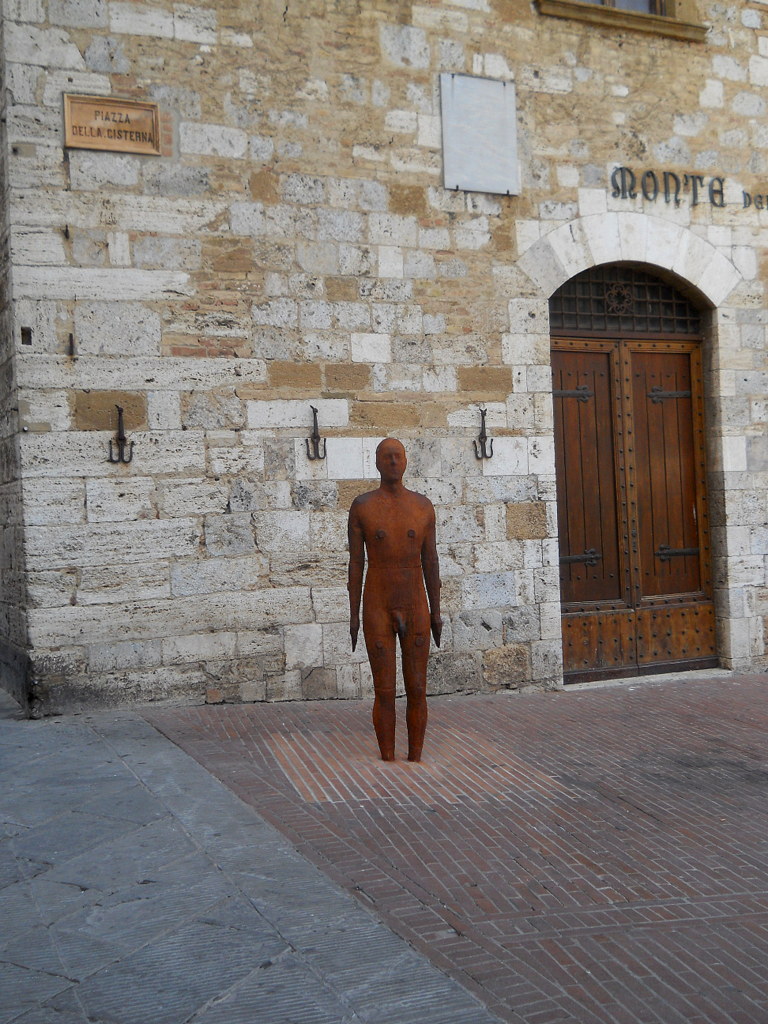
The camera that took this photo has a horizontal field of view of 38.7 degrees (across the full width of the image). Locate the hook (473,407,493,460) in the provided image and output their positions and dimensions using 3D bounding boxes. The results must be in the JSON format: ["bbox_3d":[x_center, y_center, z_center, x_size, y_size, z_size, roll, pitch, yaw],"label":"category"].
[{"bbox_3d":[0.777,-0.619,8.604,0.165,0.400,0.095,-2,-1,-24],"label":"hook"}]

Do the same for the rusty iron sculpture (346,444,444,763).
[{"bbox_3d":[0.067,0.492,6.120,0.530,1.800,0.310,-2,-1,-8],"label":"rusty iron sculpture"}]

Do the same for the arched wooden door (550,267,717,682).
[{"bbox_3d":[2.143,-0.361,9.469,1.700,3.550,0.160,-2,-1,-24],"label":"arched wooden door"}]

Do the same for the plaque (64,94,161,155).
[{"bbox_3d":[-1.858,-2.674,7.544,0.645,0.370,0.050,-2,-1,-24],"label":"plaque"}]

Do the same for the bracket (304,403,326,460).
[{"bbox_3d":[-0.508,-0.588,8.043,0.155,0.400,0.095,-2,-1,-24],"label":"bracket"}]

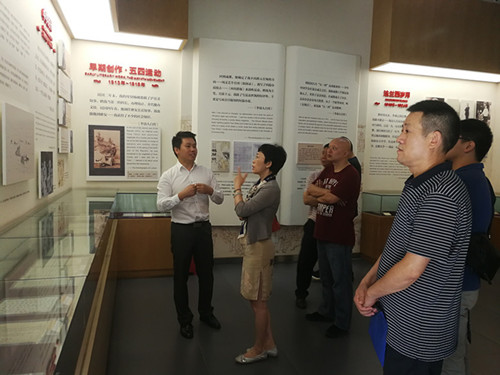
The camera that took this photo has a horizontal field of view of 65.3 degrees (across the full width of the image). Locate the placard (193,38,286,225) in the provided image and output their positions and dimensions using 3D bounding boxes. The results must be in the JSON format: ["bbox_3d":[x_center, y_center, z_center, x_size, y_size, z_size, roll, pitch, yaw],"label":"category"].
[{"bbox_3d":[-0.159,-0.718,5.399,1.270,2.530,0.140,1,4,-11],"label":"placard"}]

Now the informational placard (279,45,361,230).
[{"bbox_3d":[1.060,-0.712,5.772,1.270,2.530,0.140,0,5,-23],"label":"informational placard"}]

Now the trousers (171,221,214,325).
[{"bbox_3d":[-0.510,0.760,3.480,0.370,0.910,0.280,-1,5,-30],"label":"trousers"}]

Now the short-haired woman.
[{"bbox_3d":[0.070,0.490,2.990,0.410,1.635,0.440,1,4,-9],"label":"short-haired woman"}]

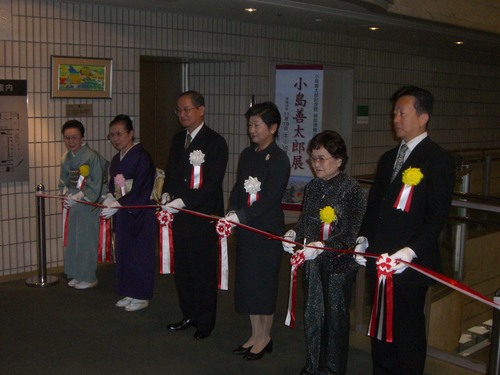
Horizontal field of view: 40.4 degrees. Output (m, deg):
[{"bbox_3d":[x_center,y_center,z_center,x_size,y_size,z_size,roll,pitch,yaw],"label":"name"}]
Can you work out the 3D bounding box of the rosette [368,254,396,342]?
[{"bbox_3d":[0.620,0.520,3.180,0.130,0.410,0.060,4,8,28],"label":"rosette"}]

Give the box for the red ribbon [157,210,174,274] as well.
[{"bbox_3d":[-0.550,0.358,4.420,0.120,0.420,0.050,5,8,32],"label":"red ribbon"}]

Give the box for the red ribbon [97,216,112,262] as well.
[{"bbox_3d":[-1.095,0.372,5.120,0.120,0.370,0.050,5,8,35],"label":"red ribbon"}]

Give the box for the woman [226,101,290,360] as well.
[{"bbox_3d":[0.040,0.275,4.260,0.470,1.600,0.480,-6,9,-42],"label":"woman"}]

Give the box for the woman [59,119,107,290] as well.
[{"bbox_3d":[-1.485,0.148,5.950,0.460,1.480,0.450,7,9,42],"label":"woman"}]

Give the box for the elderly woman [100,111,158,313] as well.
[{"bbox_3d":[-0.940,0.200,5.300,0.500,1.520,0.490,-6,9,-43],"label":"elderly woman"}]

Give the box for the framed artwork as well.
[{"bbox_3d":[-1.610,-1.055,6.480,0.670,0.400,0.030,-6,9,-44],"label":"framed artwork"}]

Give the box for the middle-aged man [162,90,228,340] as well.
[{"bbox_3d":[-0.390,0.200,4.690,0.490,1.690,0.510,-6,9,-41],"label":"middle-aged man"}]

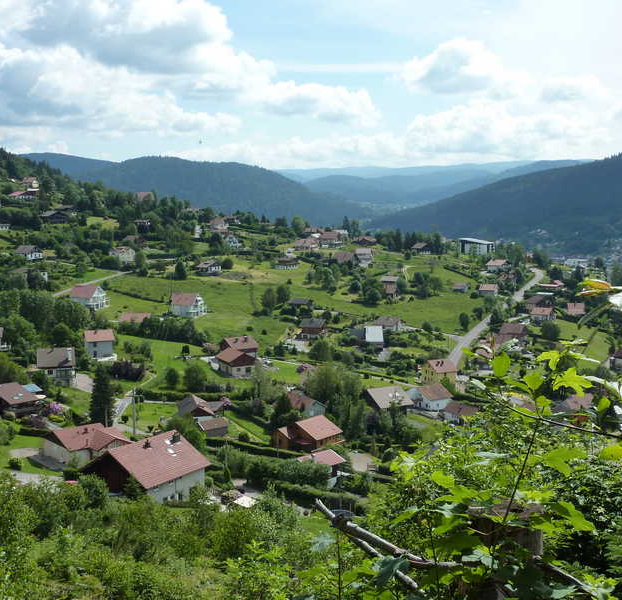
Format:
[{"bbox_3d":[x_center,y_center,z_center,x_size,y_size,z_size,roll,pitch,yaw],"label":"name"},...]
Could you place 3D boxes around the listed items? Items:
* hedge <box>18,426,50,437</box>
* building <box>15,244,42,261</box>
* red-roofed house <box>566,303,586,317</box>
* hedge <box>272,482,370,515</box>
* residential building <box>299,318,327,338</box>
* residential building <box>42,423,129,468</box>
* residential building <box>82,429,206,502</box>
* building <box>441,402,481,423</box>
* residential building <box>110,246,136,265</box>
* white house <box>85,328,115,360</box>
[{"bbox_3d":[-52.526,24.888,175.000,6.100,1.600,1.500,1,8,8],"label":"hedge"},{"bbox_3d":[-146.707,-24.470,480.000,12.000,7.300,10.000,3,8,25],"label":"building"},{"bbox_3d":[153.092,5.923,535.000,9.800,7.500,9.500,2,8,16],"label":"red-roofed house"},{"bbox_3d":[0.980,27.710,130.080,15.000,2.300,1.900,4,8,28],"label":"hedge"},{"bbox_3d":[1.142,12.624,408.000,9.500,7.800,8.200,2,8,13],"label":"residential building"},{"bbox_3d":[-38.270,24.490,158.000,12.320,5.460,10.270,-5,8,-35],"label":"residential building"},{"bbox_3d":[-27.210,27.620,152.000,15.000,8.600,15.000,5,9,34],"label":"residential building"},{"bbox_3d":[46.420,34.770,287.000,8.500,5.500,9.500,-4,8,-32],"label":"building"},{"bbox_3d":[-92.830,-22.040,455.000,9.440,8.120,9.440,-5,8,-35],"label":"residential building"},{"bbox_3d":[-66.400,14.000,290.600,9.000,8.700,9.000,-2,8,-15],"label":"white house"}]

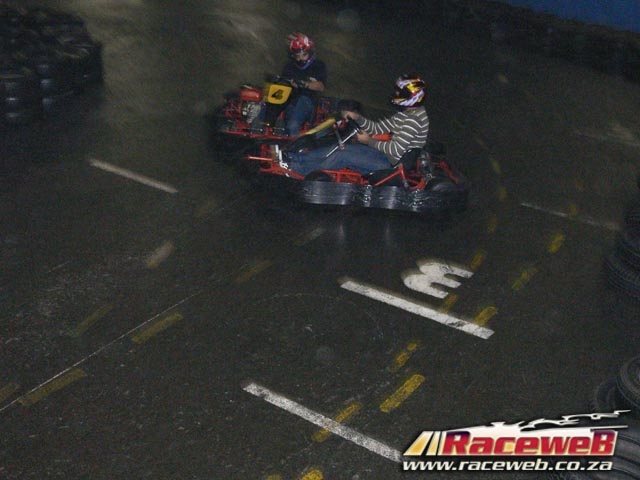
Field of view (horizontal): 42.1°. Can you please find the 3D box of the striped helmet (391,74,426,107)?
[{"bbox_3d":[0.773,-1.305,7.264,0.320,0.260,0.250,0,24,2],"label":"striped helmet"}]

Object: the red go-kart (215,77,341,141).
[{"bbox_3d":[-0.293,-1.478,9.024,1.240,0.600,1.860,10,26,22],"label":"red go-kart"}]

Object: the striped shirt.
[{"bbox_3d":[0.652,-0.918,7.377,0.570,0.460,0.460,4,25,11],"label":"striped shirt"}]

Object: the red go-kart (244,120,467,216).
[{"bbox_3d":[0.340,-0.775,7.455,1.950,0.600,1.250,4,25,11],"label":"red go-kart"}]

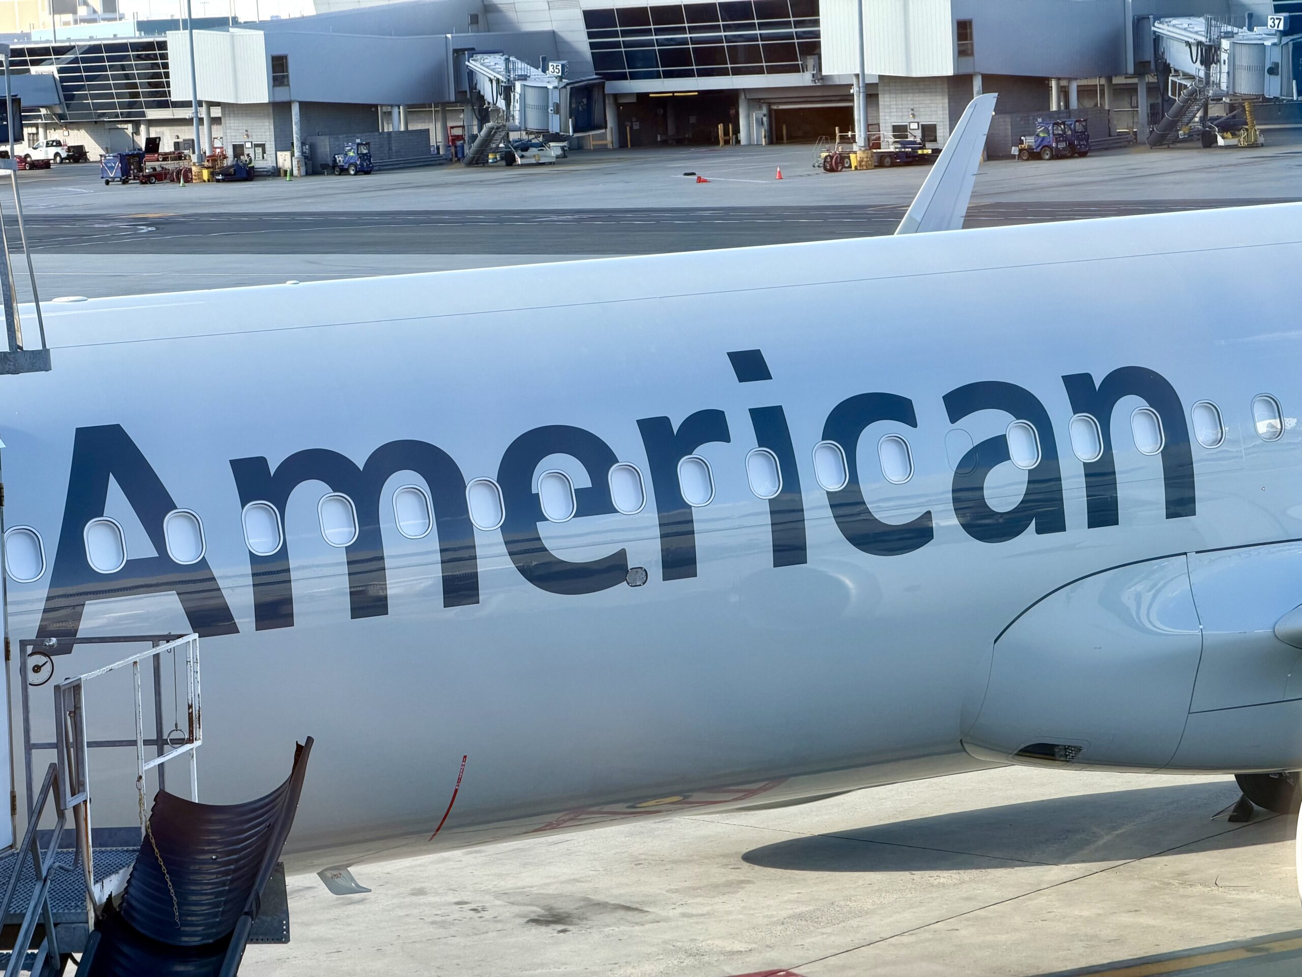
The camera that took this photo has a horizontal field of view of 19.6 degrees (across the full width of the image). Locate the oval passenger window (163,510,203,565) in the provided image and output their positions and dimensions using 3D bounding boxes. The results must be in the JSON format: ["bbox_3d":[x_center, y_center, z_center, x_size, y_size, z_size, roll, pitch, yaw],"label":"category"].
[{"bbox_3d":[-3.021,0.320,24.326,0.275,0.367,0.050,-6,-8,-26],"label":"oval passenger window"}]

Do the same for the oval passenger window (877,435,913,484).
[{"bbox_3d":[1.733,-0.206,26.639,0.275,0.367,0.050,-6,-8,-26],"label":"oval passenger window"}]

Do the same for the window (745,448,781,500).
[{"bbox_3d":[0.782,-0.101,26.177,0.275,0.367,0.050,-6,-8,-26],"label":"window"}]

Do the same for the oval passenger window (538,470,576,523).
[{"bbox_3d":[-0.620,0.053,24.552,0.250,0.350,0.040,-6,-10,-26],"label":"oval passenger window"}]

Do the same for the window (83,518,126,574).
[{"bbox_3d":[-3.496,0.373,24.095,0.275,0.367,0.050,-6,-8,-26],"label":"window"}]

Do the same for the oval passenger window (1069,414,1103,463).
[{"bbox_3d":[3.043,-0.349,26.323,0.250,0.350,0.040,-6,-10,-26],"label":"oval passenger window"}]

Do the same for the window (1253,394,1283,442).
[{"bbox_3d":[4.585,-0.521,28.027,0.275,0.367,0.050,-6,-8,-26],"label":"window"}]

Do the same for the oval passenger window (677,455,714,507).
[{"bbox_3d":[0.307,-0.048,25.945,0.275,0.367,0.050,-6,-8,-26],"label":"oval passenger window"}]

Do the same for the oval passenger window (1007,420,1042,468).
[{"bbox_3d":[2.684,-0.311,27.102,0.275,0.367,0.050,-6,-8,-26],"label":"oval passenger window"}]

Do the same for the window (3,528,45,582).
[{"bbox_3d":[-3.971,0.425,23.864,0.275,0.367,0.050,-6,-8,-26],"label":"window"}]

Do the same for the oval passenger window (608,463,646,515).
[{"bbox_3d":[-0.162,0.003,24.773,0.250,0.350,0.040,-6,-10,-26],"label":"oval passenger window"}]

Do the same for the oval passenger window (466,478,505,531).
[{"bbox_3d":[-1.077,0.103,24.330,0.250,0.350,0.040,-6,-10,-26],"label":"oval passenger window"}]

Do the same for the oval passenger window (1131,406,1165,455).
[{"bbox_3d":[3.634,-0.416,27.565,0.275,0.367,0.050,-6,-8,-26],"label":"oval passenger window"}]

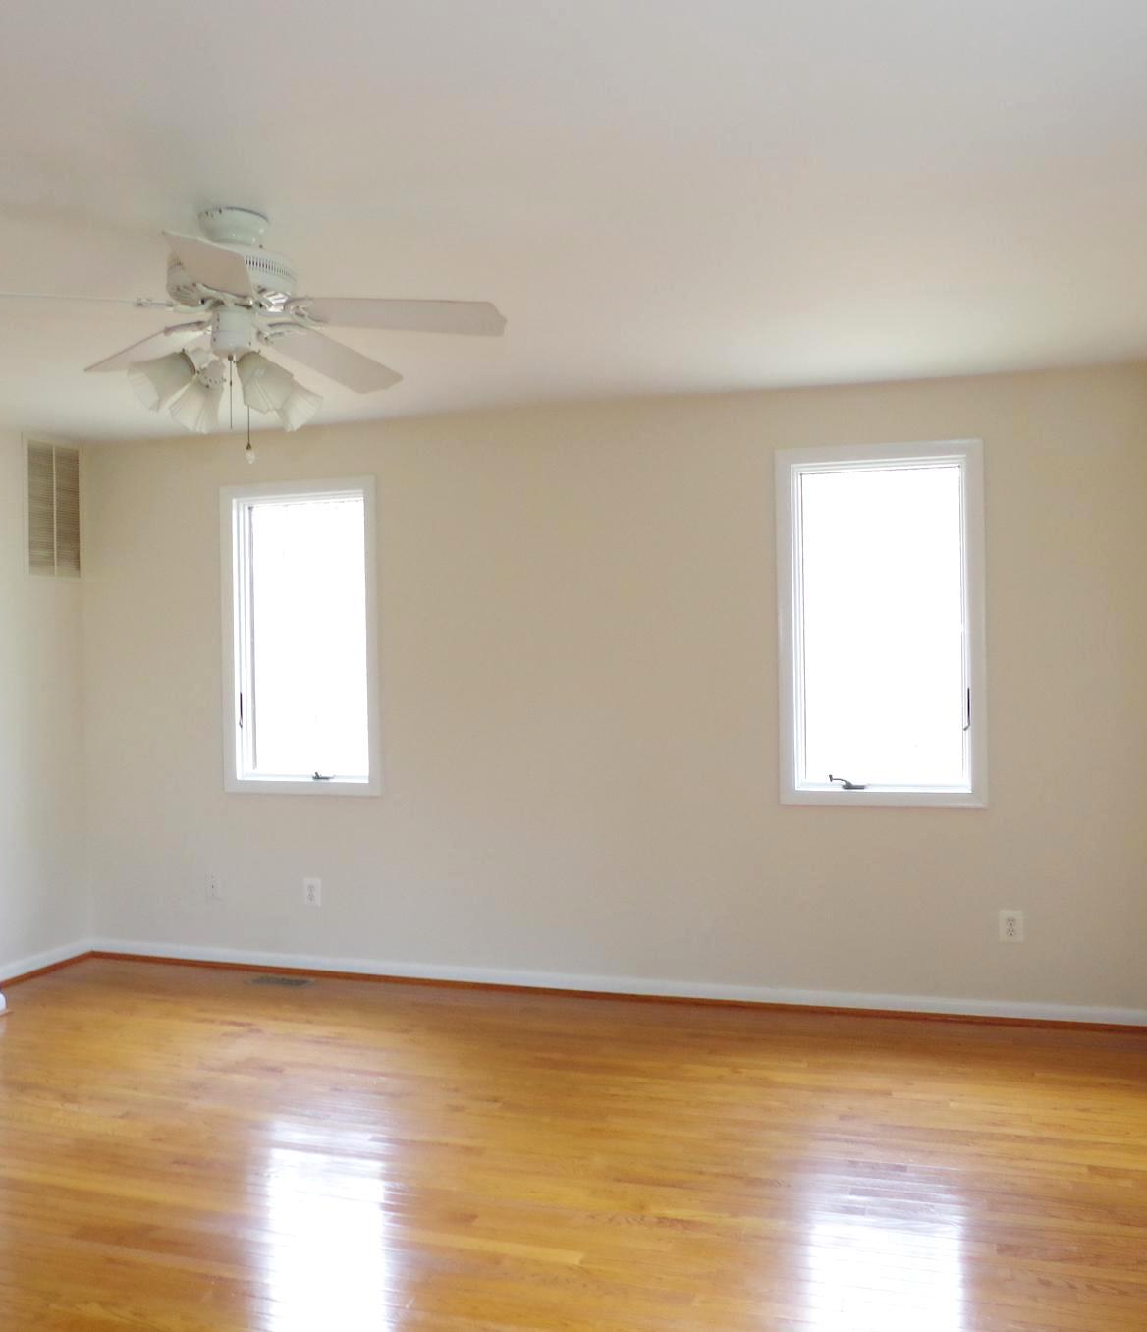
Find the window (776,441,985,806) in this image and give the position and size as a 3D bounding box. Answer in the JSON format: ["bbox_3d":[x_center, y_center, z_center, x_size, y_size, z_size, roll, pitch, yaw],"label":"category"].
[{"bbox_3d":[1.194,-0.153,4.562,0.785,1.405,0.090,-1,0,17],"label":"window"}]

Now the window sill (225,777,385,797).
[{"bbox_3d":[-1.218,0.548,5.295,0.790,0.068,0.060,-1,0,17],"label":"window sill"}]

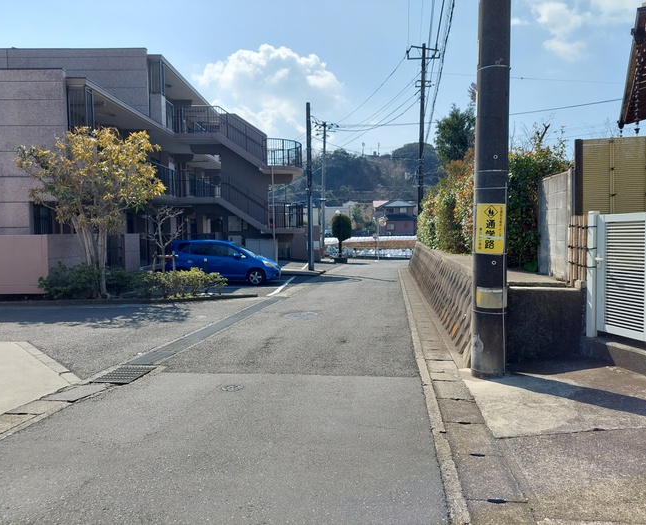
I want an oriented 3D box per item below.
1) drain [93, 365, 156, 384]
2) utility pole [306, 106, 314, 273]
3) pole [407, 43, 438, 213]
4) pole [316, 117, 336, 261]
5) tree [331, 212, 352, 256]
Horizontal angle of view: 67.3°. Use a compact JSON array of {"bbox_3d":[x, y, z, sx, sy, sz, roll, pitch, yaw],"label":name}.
[{"bbox_3d":[-2.323,1.339,5.720,0.440,0.050,0.700,-1,3,4],"label":"drain"},{"bbox_3d":[-0.631,-3.707,23.811,0.340,8.175,0.340,-1,3,0],"label":"utility pole"},{"bbox_3d":[5.883,-6.388,28.602,1.850,12.846,0.420,0,3,10],"label":"pole"},{"bbox_3d":[0.129,-5.968,40.039,1.600,11.267,0.500,-1,3,0],"label":"pole"},{"bbox_3d":[1.161,-1.773,31.235,1.280,2.813,1.280,-1,3,0],"label":"tree"}]

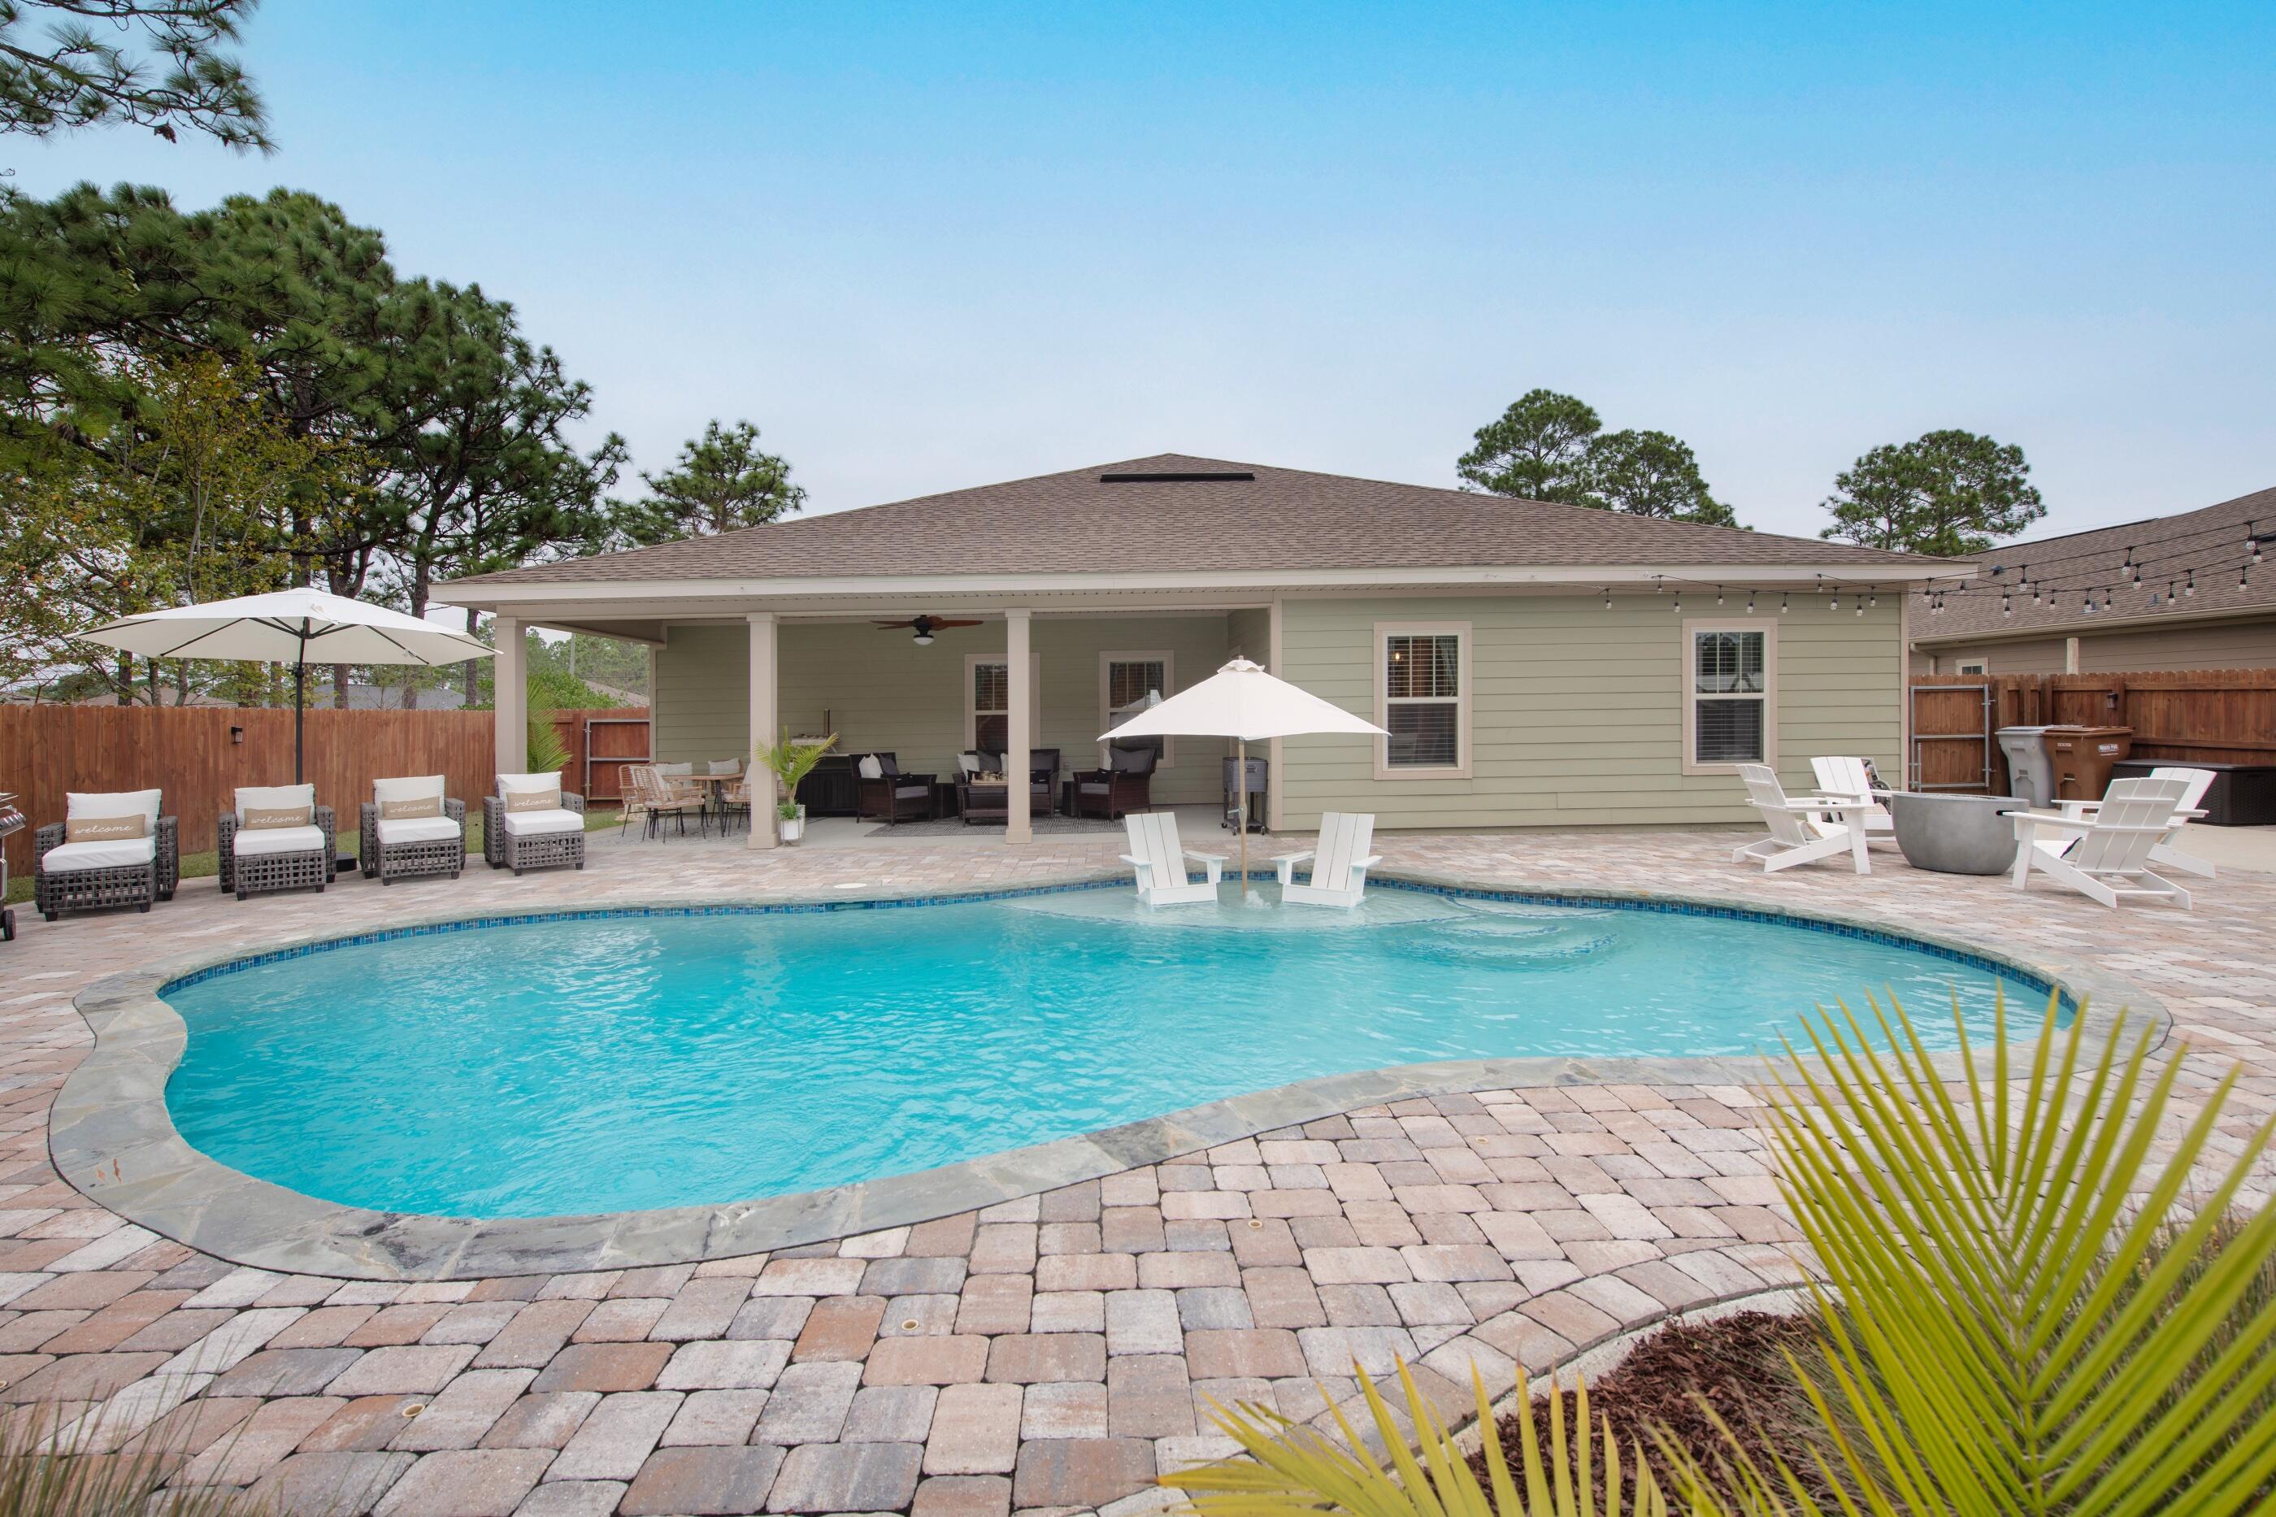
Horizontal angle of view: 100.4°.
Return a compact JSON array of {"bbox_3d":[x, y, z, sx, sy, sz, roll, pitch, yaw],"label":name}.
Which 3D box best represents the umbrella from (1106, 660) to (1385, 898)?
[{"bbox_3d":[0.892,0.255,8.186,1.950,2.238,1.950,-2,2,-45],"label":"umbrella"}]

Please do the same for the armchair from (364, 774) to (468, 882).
[{"bbox_3d":[-6.500,0.625,8.440,0.740,0.840,0.920,-2,3,-41],"label":"armchair"}]

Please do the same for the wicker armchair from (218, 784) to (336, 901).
[{"bbox_3d":[-7.120,0.655,7.850,0.740,0.840,0.920,-2,3,-42],"label":"wicker armchair"}]

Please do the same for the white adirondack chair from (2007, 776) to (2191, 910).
[{"bbox_3d":[7.203,0.592,7.106,0.730,0.922,0.923,0,2,6],"label":"white adirondack chair"}]

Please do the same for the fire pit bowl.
[{"bbox_3d":[6.660,0.610,7.660,0.860,0.580,0.860,-1,2,0],"label":"fire pit bowl"}]

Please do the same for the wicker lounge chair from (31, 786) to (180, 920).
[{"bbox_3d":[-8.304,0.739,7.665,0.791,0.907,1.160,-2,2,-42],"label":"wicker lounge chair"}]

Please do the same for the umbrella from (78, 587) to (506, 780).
[{"bbox_3d":[-8.120,-0.267,9.297,3.030,2.779,3.030,0,2,0],"label":"umbrella"}]

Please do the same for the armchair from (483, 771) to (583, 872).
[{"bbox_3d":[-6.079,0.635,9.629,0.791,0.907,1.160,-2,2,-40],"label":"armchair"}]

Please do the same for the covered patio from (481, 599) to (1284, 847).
[{"bbox_3d":[-2.720,-0.470,12.000,8.500,2.600,3.600,-1,2,-2],"label":"covered patio"}]

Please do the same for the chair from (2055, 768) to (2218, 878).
[{"bbox_3d":[8.522,0.538,8.080,0.923,0.922,0.730,0,2,7],"label":"chair"}]

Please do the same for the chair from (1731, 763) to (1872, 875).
[{"bbox_3d":[6.019,0.541,8.639,0.923,0.922,0.730,0,2,3],"label":"chair"}]

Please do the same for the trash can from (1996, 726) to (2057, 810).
[{"bbox_3d":[11.900,0.095,12.550,0.750,1.070,0.660,-1,2,-23],"label":"trash can"}]

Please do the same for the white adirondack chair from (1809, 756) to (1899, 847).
[{"bbox_3d":[7.360,0.390,9.470,0.760,0.840,0.840,-1,2,0],"label":"white adirondack chair"}]

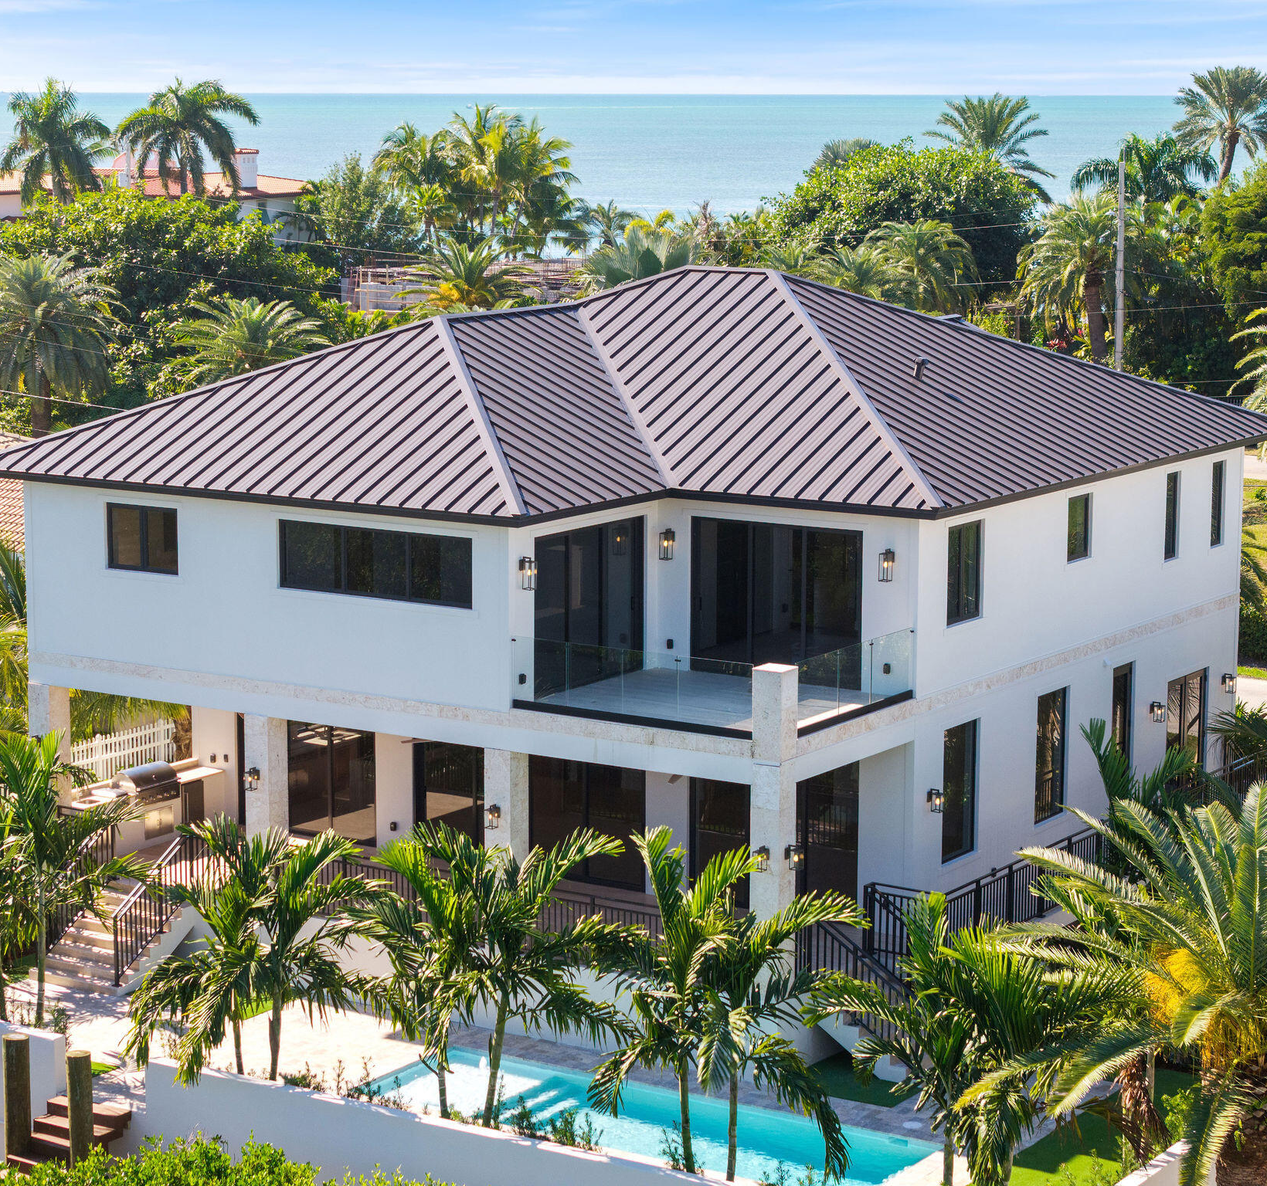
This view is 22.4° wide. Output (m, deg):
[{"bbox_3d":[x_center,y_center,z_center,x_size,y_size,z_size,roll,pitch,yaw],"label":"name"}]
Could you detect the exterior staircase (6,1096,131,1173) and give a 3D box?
[{"bbox_3d":[-8.026,7.791,45.454,1.270,0.776,1.158,6,11,33],"label":"exterior staircase"}]

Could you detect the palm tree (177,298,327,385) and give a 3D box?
[{"bbox_3d":[-12.450,-5.730,104.620,5.100,7.970,5.100,0,9,0],"label":"palm tree"}]

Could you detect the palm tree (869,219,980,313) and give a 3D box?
[{"bbox_3d":[12.540,-11.620,138.710,4.900,9.120,4.900,0,9,0],"label":"palm tree"}]

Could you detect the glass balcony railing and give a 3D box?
[{"bbox_3d":[1.249,1.124,47.765,4.614,1.083,4.131,6,11,32],"label":"glass balcony railing"}]

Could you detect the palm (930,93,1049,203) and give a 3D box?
[{"bbox_3d":[18.117,-18.249,164.155,6.739,14.507,6.739,1,9,6],"label":"palm"}]

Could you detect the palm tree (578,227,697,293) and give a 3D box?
[{"bbox_3d":[0.153,-9.687,125.021,4.705,9.502,4.705,0,9,0],"label":"palm tree"}]

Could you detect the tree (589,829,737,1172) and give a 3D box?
[{"bbox_3d":[0.378,5.240,40.725,1.919,4.593,1.919,0,9,0],"label":"tree"}]

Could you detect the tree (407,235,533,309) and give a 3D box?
[{"bbox_3d":[-7.686,-12.956,150.586,5.700,7.616,5.700,0,9,0],"label":"tree"}]

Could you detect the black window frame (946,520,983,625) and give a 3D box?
[{"bbox_3d":[5.099,-0.315,50.083,0.120,1.579,1.233,6,11,33],"label":"black window frame"}]

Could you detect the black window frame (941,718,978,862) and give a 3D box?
[{"bbox_3d":[5.129,3.139,51.018,0.120,2.176,1.196,6,11,33],"label":"black window frame"}]

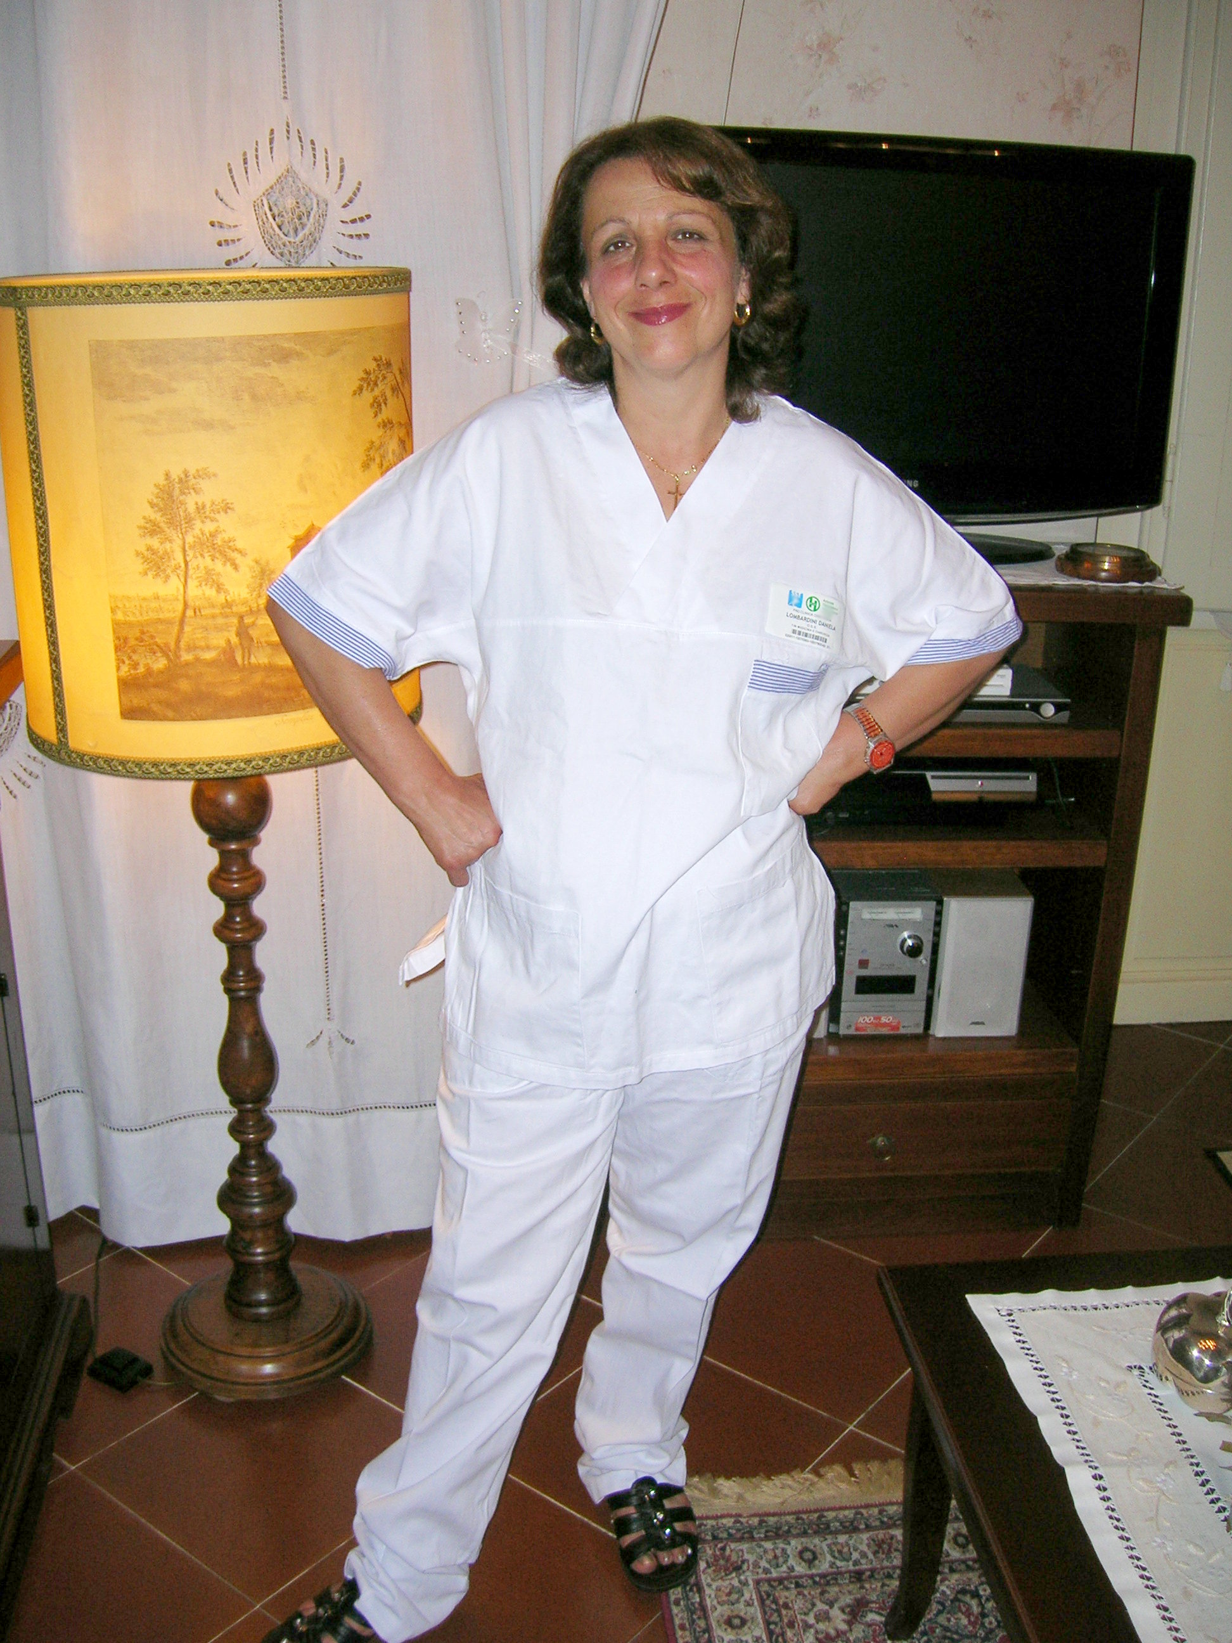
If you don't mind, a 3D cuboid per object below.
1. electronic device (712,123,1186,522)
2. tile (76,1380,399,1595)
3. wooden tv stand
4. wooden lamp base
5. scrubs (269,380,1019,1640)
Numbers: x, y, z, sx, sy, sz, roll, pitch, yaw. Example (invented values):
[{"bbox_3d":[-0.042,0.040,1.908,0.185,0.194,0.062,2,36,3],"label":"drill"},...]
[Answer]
[{"bbox_3d":[0.442,-0.727,2.445,0.855,0.550,0.110,-1,19,-7],"label":"electronic device"},{"bbox_3d":[-0.454,0.843,2.122,0.367,0.013,0.367,15,24,36],"label":"tile"},{"bbox_3d":[0.419,0.112,2.653,0.782,1.053,0.422,0,19,-4],"label":"wooden tv stand"},{"bbox_3d":[-0.506,0.344,2.214,0.305,0.870,0.305,1,19,0],"label":"wooden lamp base"},{"bbox_3d":[0.021,0.246,1.701,0.730,1.365,0.370,1,19,0],"label":"scrubs"}]

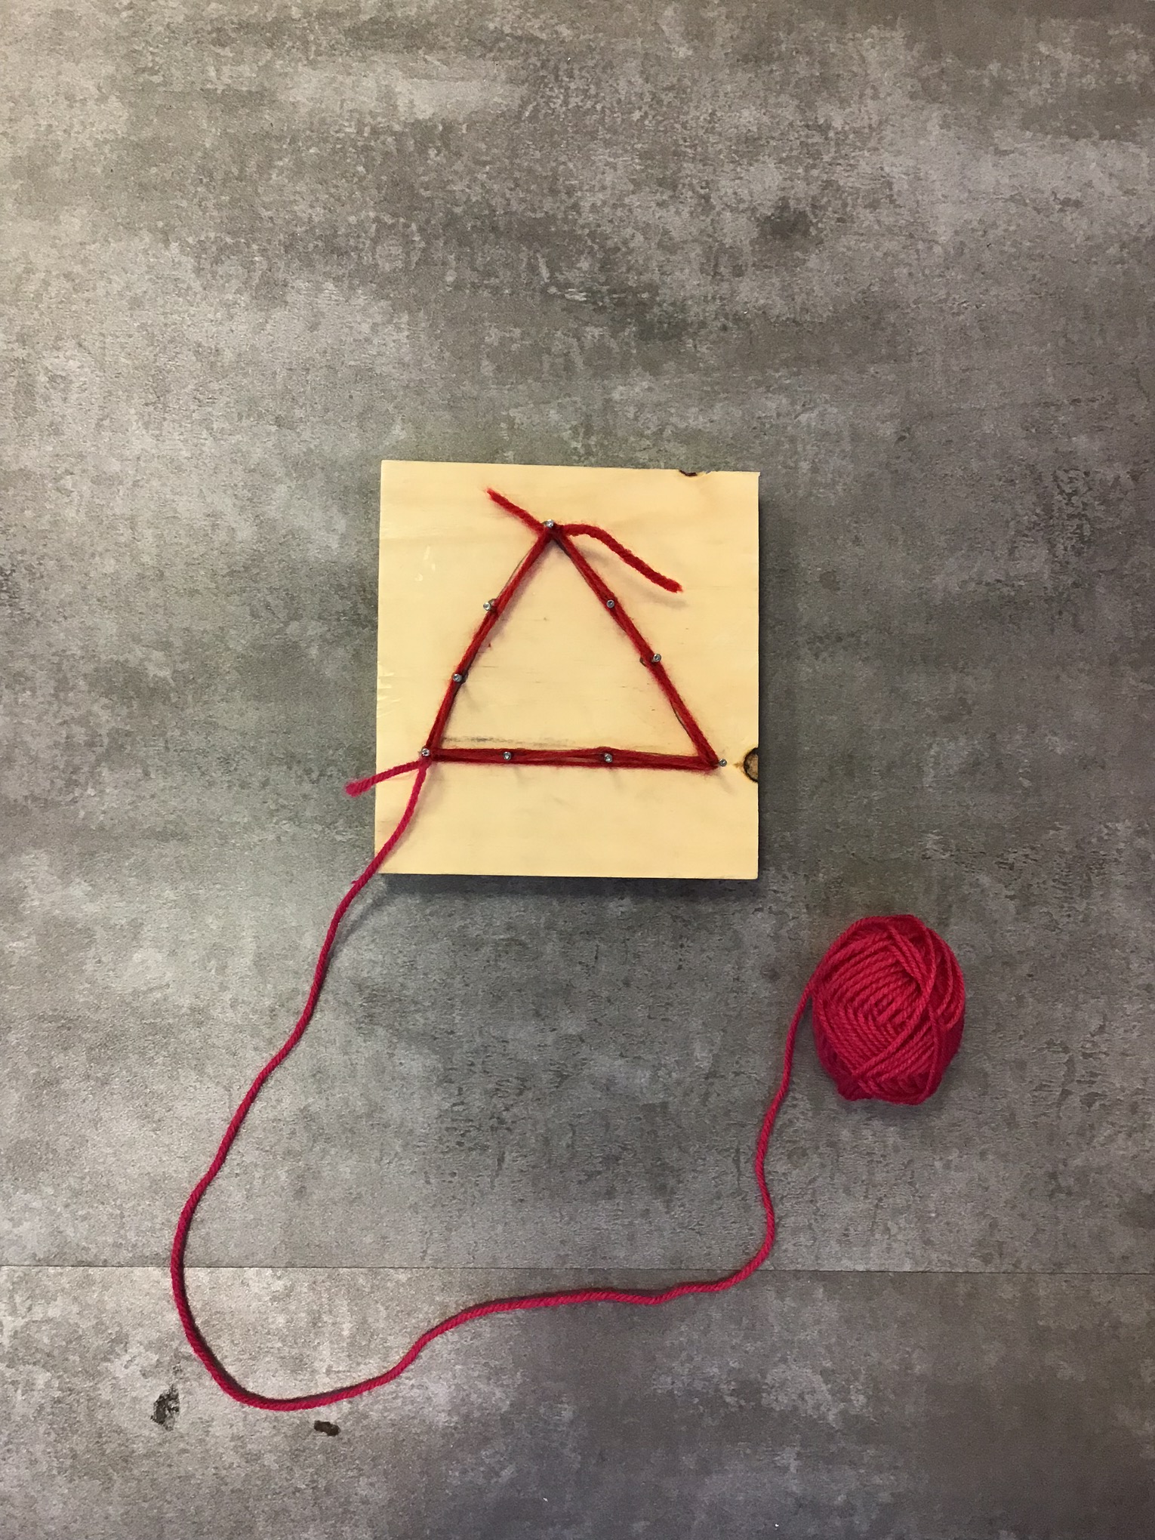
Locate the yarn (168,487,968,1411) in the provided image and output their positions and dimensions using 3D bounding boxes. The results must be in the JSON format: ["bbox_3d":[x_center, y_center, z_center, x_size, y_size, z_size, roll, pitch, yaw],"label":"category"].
[{"bbox_3d":[-0.006,0.063,0.457,0.272,0.049,0.316,0,88,-1],"label":"yarn"}]

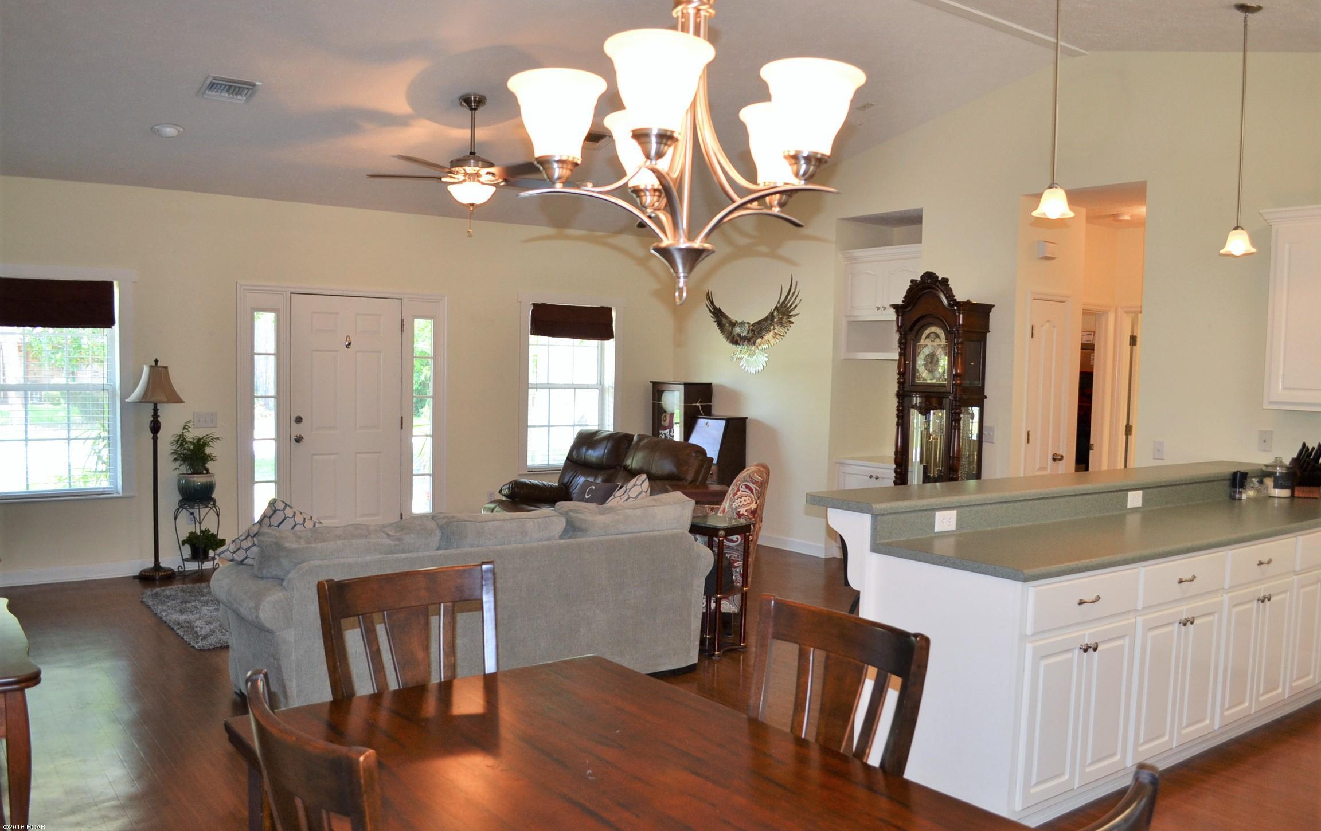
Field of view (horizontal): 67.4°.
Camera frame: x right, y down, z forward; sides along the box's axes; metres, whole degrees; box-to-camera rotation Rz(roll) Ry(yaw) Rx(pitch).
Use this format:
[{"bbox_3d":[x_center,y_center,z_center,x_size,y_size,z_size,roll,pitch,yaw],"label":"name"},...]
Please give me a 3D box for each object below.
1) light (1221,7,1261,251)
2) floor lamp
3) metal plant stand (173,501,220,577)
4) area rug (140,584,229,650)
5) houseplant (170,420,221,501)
[{"bbox_3d":[2.730,-1.344,4.650,0.165,1.221,0.165,-1,4,-34],"label":"light"},{"bbox_3d":[-3.465,0.374,6.804,0.380,1.550,0.380,-1,4,-34],"label":"floor lamp"},{"bbox_3d":[-3.350,0.880,7.147,0.330,0.540,0.310,-1,4,-36],"label":"metal plant stand"},{"bbox_3d":[-2.117,1.193,6.614,2.150,0.030,1.550,-1,4,-36],"label":"area rug"},{"bbox_3d":[-3.340,0.326,7.101,0.360,0.570,0.340,-1,4,-36],"label":"houseplant"}]

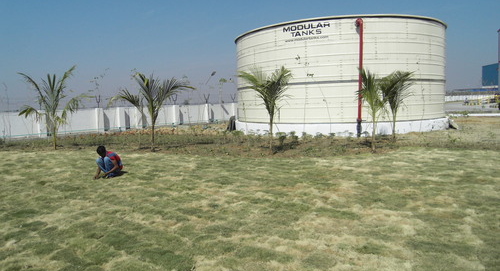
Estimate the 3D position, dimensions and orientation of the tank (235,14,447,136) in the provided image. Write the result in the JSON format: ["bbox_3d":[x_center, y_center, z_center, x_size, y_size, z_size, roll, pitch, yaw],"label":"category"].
[{"bbox_3d":[5.257,-3.151,21.534,12.300,5.412,12.300,1,6,26],"label":"tank"}]

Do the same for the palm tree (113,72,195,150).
[{"bbox_3d":[-3.556,-0.843,12.625,2.882,2.872,2.585,-3,5,-16],"label":"palm tree"}]

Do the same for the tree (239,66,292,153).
[{"bbox_3d":[0.528,-0.851,11.520,1.733,2.846,1.876,-1,5,3],"label":"tree"}]

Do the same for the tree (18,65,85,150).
[{"bbox_3d":[-8.075,-1.150,14.187,2.605,3.471,2.498,-4,6,-29],"label":"tree"}]

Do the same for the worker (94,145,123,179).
[{"bbox_3d":[-3.395,0.594,8.316,0.500,0.756,0.660,2,7,40],"label":"worker"}]

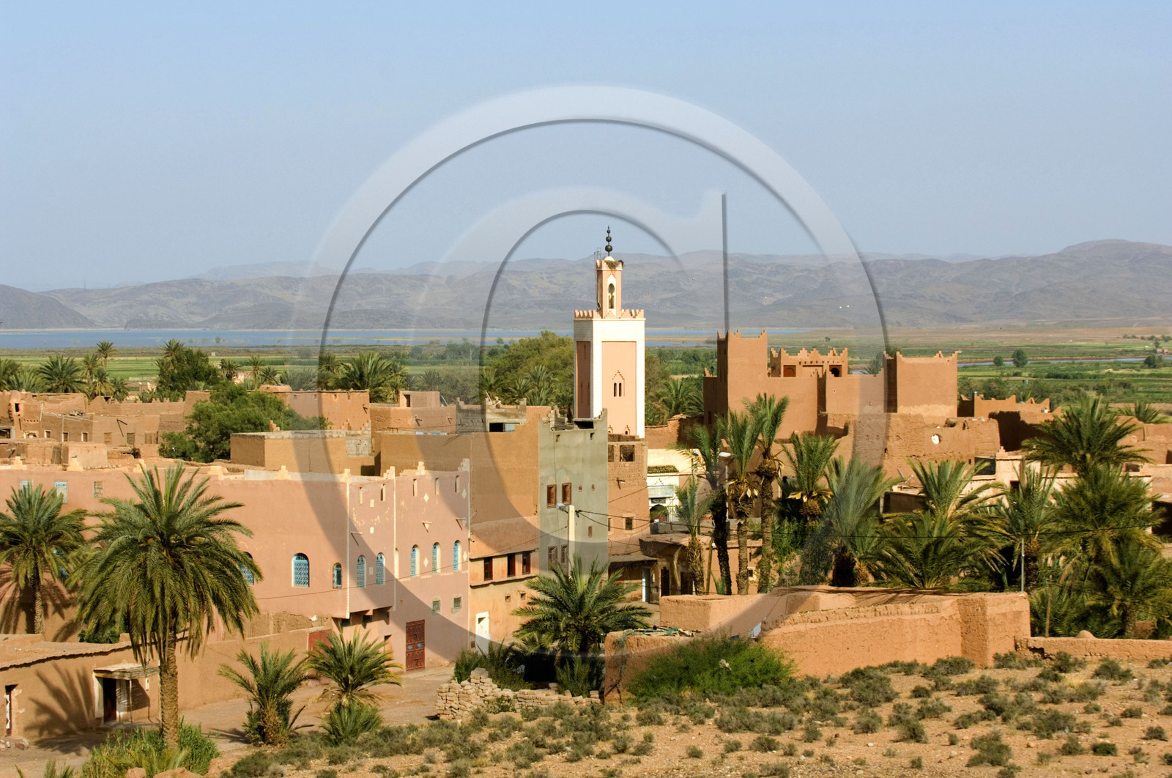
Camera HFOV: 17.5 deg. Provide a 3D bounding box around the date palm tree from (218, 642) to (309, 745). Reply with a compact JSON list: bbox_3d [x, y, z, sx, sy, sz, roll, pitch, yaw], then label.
[{"bbox_3d":[-13.302,12.565,157.000,3.700,4.250,3.600,0,1,0],"label":"date palm tree"}]

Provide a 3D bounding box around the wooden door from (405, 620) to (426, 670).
[{"bbox_3d":[-8.484,12.737,189.000,0.150,2.450,2.100,0,1,24],"label":"wooden door"}]

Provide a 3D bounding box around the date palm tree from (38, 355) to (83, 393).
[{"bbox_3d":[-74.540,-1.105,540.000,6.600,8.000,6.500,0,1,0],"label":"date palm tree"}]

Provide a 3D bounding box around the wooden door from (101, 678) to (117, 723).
[{"bbox_3d":[-20.651,13.503,165.000,0.120,1.970,1.120,0,1,24],"label":"wooden door"}]

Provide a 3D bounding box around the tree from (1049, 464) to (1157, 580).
[{"bbox_3d":[27.853,8.470,205.095,5.800,8.800,5.800,0,1,0],"label":"tree"}]

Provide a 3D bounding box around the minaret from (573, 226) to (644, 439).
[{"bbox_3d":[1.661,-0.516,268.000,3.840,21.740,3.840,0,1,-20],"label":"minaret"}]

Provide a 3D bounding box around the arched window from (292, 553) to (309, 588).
[{"bbox_3d":[-13.795,8.791,184.000,0.920,1.600,0.150,1,1,25],"label":"arched window"}]

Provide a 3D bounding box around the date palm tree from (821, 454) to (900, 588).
[{"bbox_3d":[15.689,8.212,218.000,4.460,8.820,4.330,0,1,0],"label":"date palm tree"}]

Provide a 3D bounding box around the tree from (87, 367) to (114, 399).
[{"bbox_3d":[-86.663,0.753,680.099,4.600,9.200,4.600,0,1,0],"label":"tree"}]

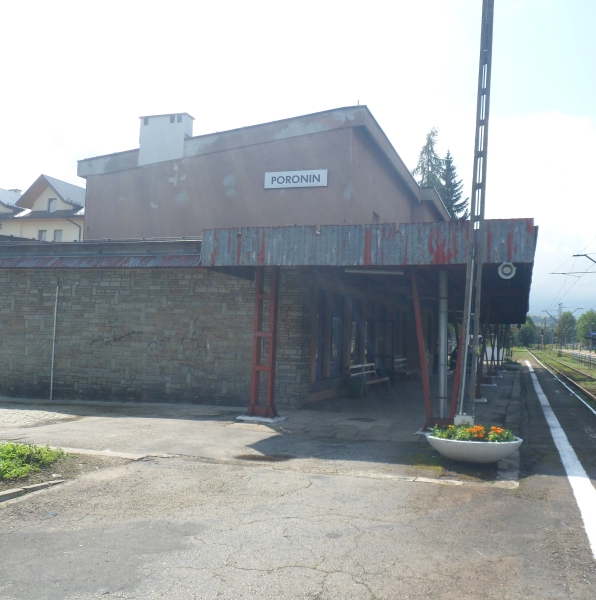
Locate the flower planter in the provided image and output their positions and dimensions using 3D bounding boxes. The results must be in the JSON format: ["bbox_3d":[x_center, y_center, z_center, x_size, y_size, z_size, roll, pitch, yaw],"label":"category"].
[{"bbox_3d":[2.258,1.920,7.991,1.240,0.300,1.200,1,-4,20],"label":"flower planter"}]

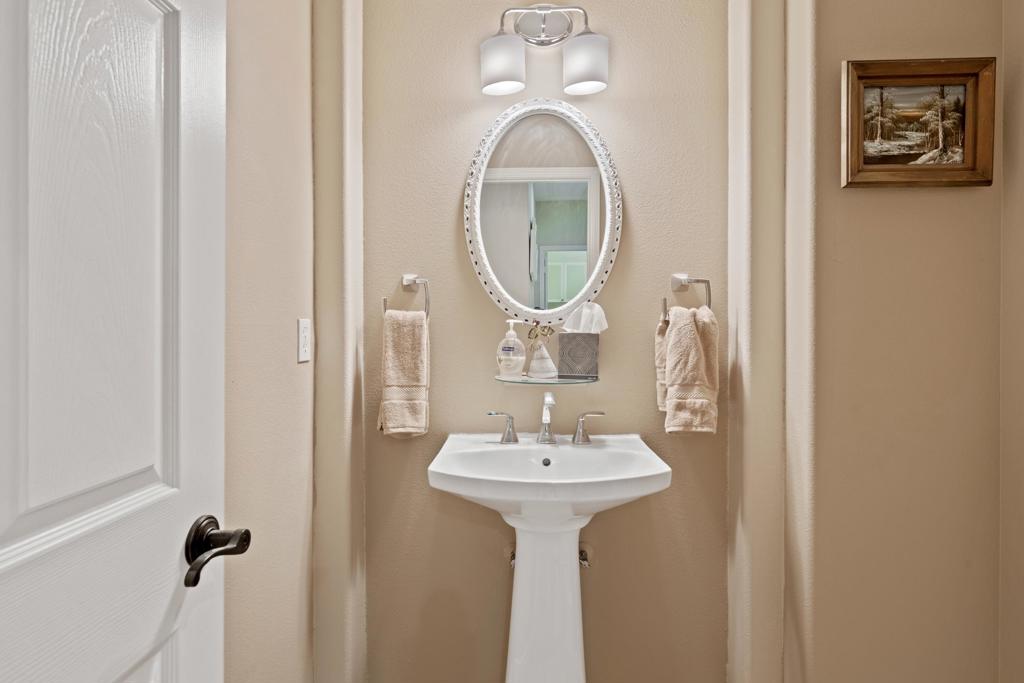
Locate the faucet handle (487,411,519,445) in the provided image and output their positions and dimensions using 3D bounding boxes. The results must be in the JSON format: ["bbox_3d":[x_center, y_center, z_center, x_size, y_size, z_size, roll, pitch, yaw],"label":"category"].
[{"bbox_3d":[-0.025,0.242,1.444,0.089,0.084,0.050,0,0,2],"label":"faucet handle"}]

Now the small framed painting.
[{"bbox_3d":[0.985,-0.529,1.247,0.346,0.288,0.036,-1,3,2],"label":"small framed painting"}]

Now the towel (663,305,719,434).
[{"bbox_3d":[0.511,0.081,1.492,0.162,0.364,0.090,0,0,0],"label":"towel"}]

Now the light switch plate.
[{"bbox_3d":[-0.560,-0.001,1.383,0.008,0.115,0.071,0,0,3],"label":"light switch plate"}]

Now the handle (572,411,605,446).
[{"bbox_3d":[0.222,0.246,1.470,0.092,0.090,0.053,0,0,3],"label":"handle"}]

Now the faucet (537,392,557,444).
[{"bbox_3d":[0.099,0.217,1.425,0.055,0.150,0.145,0,0,3],"label":"faucet"}]

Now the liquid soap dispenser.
[{"bbox_3d":[-0.001,0.020,1.490,0.084,0.165,0.050,0,0,9],"label":"liquid soap dispenser"}]

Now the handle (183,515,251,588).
[{"bbox_3d":[-0.405,0.282,0.690,0.070,0.070,0.138,0,0,2],"label":"handle"}]

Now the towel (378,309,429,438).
[{"bbox_3d":[-0.328,0.096,1.528,0.150,0.382,0.080,0,0,3],"label":"towel"}]

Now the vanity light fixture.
[{"bbox_3d":[0.093,-0.864,1.482,0.360,0.275,0.167,0,0,0],"label":"vanity light fixture"}]

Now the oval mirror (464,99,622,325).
[{"bbox_3d":[0.095,-0.390,1.545,0.474,0.682,0.035,0,0,0],"label":"oval mirror"}]

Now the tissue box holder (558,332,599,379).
[{"bbox_3d":[0.192,0.042,1.503,0.113,0.132,0.112,0,0,3],"label":"tissue box holder"}]

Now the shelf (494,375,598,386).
[{"bbox_3d":[0.103,0.113,1.502,0.312,0.008,0.130,0,0,3],"label":"shelf"}]

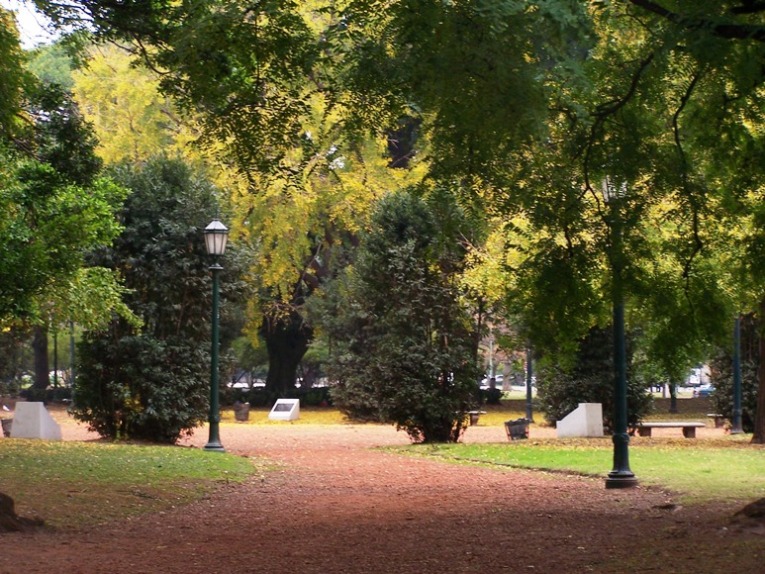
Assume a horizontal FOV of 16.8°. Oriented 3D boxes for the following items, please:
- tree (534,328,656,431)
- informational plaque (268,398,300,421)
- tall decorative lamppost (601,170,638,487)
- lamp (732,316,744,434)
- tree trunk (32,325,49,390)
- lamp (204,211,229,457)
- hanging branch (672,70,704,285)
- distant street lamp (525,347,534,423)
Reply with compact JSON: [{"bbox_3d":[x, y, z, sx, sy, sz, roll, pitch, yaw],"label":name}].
[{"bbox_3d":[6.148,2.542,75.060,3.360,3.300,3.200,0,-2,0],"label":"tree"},{"bbox_3d":[-3.676,4.595,97.000,0.840,0.820,0.820,-1,-2,20],"label":"informational plaque"},{"bbox_3d":[3.427,0.419,37.489,0.480,4.950,0.480,0,-2,0],"label":"tall decorative lamppost"},{"bbox_3d":[10.021,1.737,73.087,0.470,4.800,0.470,0,-2,0],"label":"lamp"},{"bbox_3d":[-15.869,3.318,120.000,0.750,3.150,0.750,0,-2,0],"label":"tree trunk"},{"bbox_3d":[-3.444,0.993,53.500,0.480,4.820,0.480,0,-2,0],"label":"lamp"},{"bbox_3d":[3.195,-1.143,27.000,0.360,2.250,0.400,0,-2,0],"label":"hanging branch"},{"bbox_3d":[5.212,2.404,92.087,0.470,4.800,0.470,0,-2,0],"label":"distant street lamp"}]

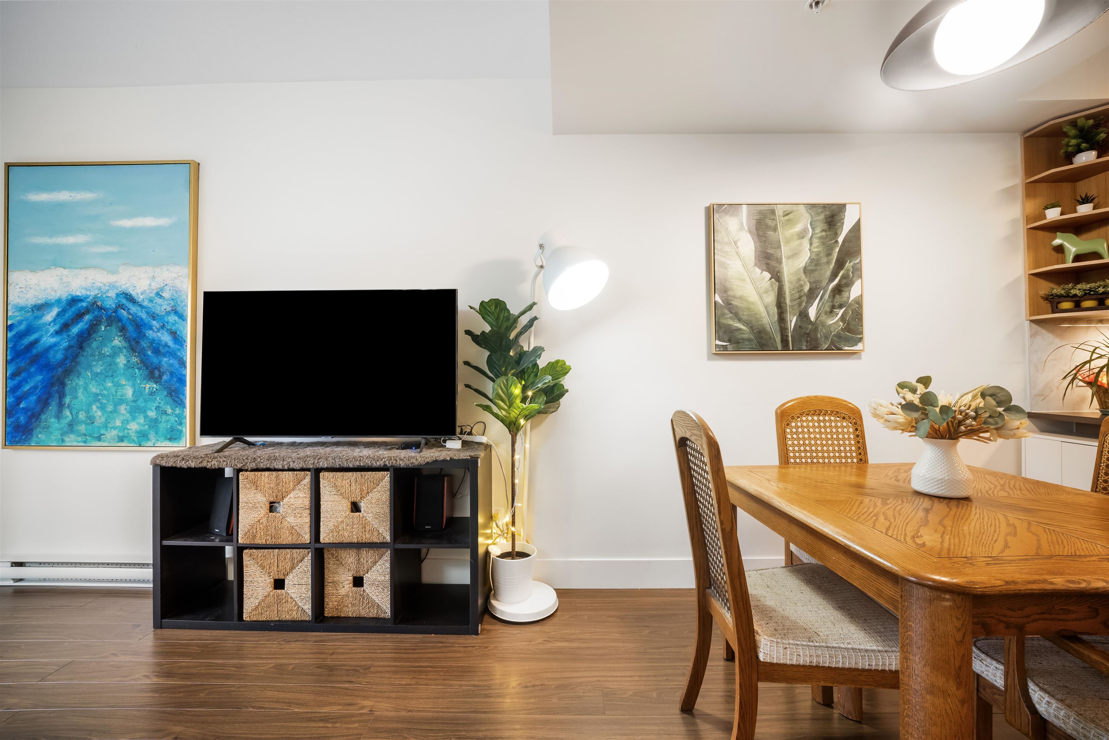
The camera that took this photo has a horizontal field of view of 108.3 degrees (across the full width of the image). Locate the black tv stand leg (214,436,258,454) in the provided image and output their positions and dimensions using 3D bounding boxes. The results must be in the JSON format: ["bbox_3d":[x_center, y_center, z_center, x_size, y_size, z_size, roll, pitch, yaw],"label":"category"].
[{"bbox_3d":[-1.535,0.353,1.935,0.040,0.057,0.215,0,0,1],"label":"black tv stand leg"}]

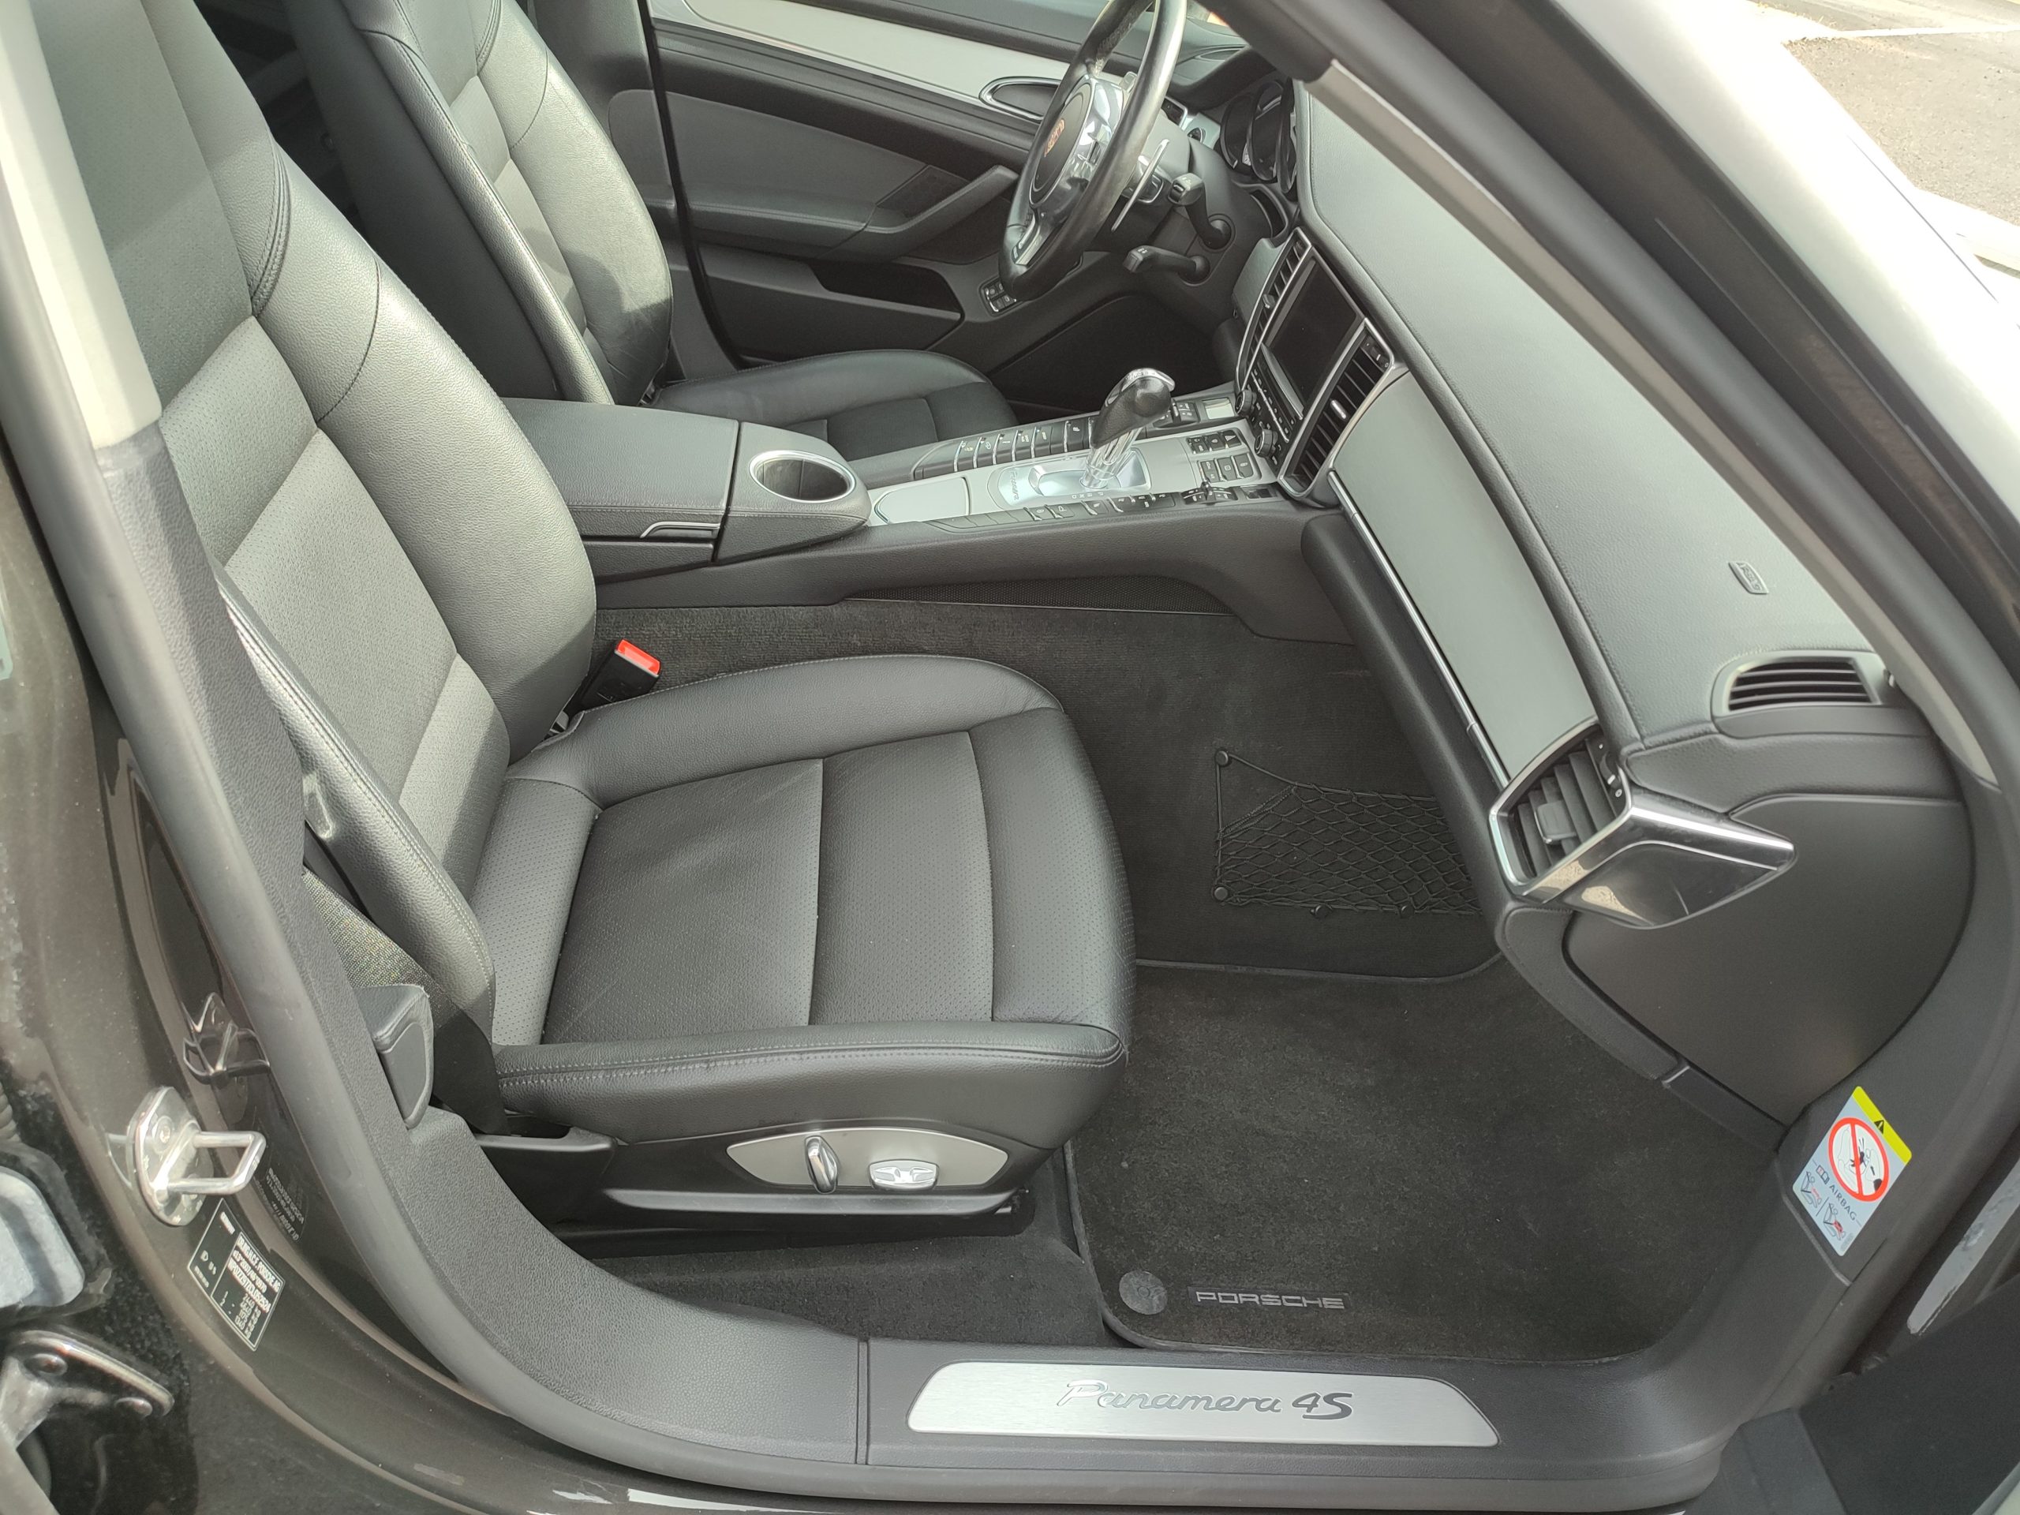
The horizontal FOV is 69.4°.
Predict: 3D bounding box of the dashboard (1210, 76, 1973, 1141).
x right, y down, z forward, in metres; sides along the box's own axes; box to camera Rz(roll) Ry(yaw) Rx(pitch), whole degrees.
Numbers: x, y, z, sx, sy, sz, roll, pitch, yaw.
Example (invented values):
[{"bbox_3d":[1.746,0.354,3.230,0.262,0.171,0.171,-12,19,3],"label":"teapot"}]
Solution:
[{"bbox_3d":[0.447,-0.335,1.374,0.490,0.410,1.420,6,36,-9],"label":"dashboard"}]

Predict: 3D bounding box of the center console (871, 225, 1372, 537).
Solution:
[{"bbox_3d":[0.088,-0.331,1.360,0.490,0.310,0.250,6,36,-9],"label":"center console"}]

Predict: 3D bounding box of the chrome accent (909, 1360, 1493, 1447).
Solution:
[{"bbox_3d":[0.142,0.466,1.052,0.431,0.006,0.052,6,36,-9],"label":"chrome accent"}]

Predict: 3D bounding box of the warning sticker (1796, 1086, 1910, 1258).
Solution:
[{"bbox_3d":[0.589,0.290,1.020,0.002,0.110,0.059,-2,37,-11],"label":"warning sticker"}]

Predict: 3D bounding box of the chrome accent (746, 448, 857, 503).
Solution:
[{"bbox_3d":[-0.195,-0.264,1.375,0.100,0.012,0.100,9,36,-11],"label":"chrome accent"}]

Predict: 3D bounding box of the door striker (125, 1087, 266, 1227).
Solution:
[{"bbox_3d":[-0.371,0.188,0.683,0.050,0.070,0.046,10,36,-2],"label":"door striker"}]

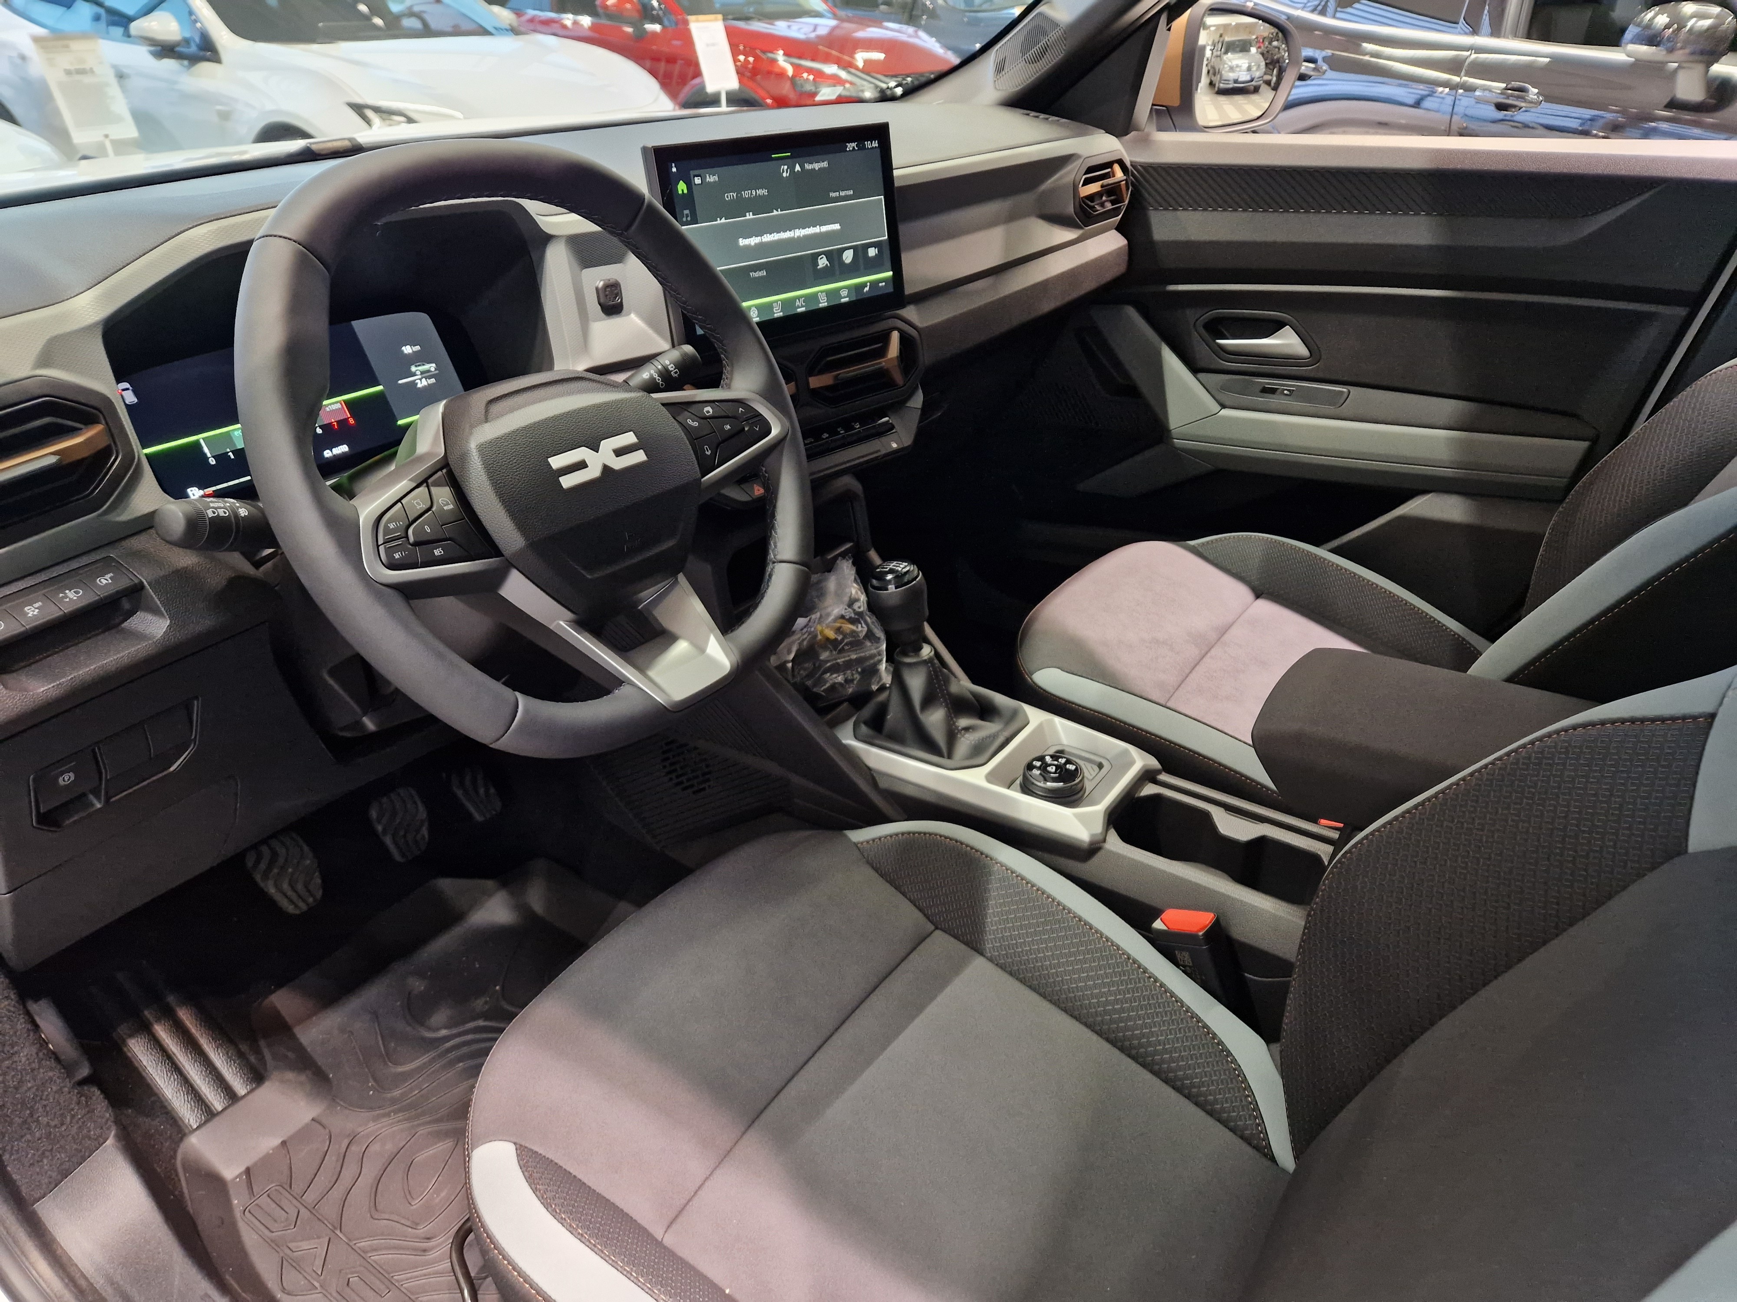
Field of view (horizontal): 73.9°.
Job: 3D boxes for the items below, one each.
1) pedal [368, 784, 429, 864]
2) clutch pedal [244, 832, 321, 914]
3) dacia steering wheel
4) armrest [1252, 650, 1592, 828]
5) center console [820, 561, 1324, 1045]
[{"bbox_3d":[-0.464,0.171,1.135,0.025,0.062,0.051,-18,13,43],"label":"pedal"},{"bbox_3d":[-0.530,0.201,1.042,0.025,0.067,0.051,-18,13,43],"label":"clutch pedal"},{"bbox_3d":[-0.195,-0.123,0.695,0.105,0.358,0.370,-14,15,42],"label":"dacia steering wheel"},{"bbox_3d":[0.424,0.085,0.801,0.285,0.082,0.148,17,34,30],"label":"armrest"},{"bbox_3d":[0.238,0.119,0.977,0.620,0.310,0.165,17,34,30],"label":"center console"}]

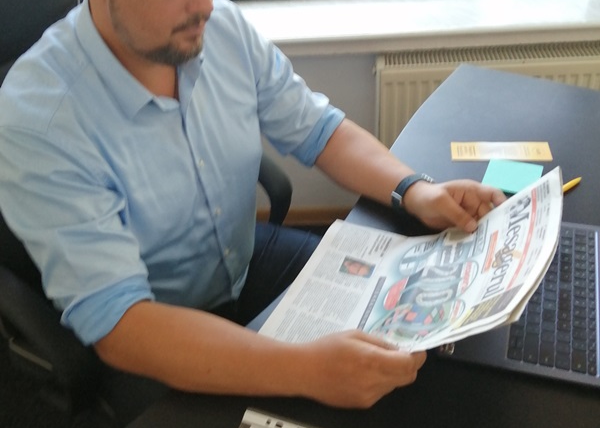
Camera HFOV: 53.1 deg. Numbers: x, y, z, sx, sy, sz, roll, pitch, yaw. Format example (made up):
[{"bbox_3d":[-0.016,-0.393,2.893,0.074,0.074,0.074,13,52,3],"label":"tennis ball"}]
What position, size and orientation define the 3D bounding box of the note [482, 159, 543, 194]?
[{"bbox_3d":[0.380,-0.066,1.077,0.095,0.005,0.091,11,42,23],"label":"note"}]

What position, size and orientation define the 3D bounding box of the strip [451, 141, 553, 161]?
[{"bbox_3d":[0.382,-0.121,1.148,0.180,0.004,0.064,1,39,11],"label":"strip"}]

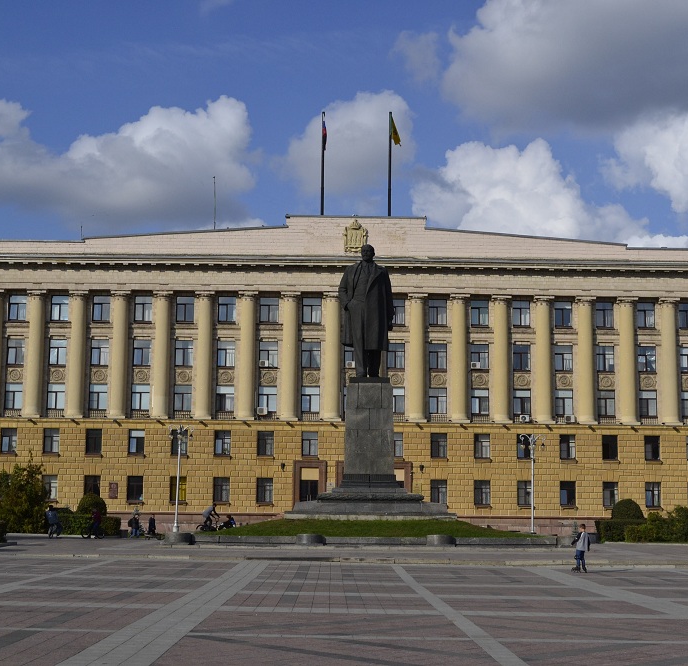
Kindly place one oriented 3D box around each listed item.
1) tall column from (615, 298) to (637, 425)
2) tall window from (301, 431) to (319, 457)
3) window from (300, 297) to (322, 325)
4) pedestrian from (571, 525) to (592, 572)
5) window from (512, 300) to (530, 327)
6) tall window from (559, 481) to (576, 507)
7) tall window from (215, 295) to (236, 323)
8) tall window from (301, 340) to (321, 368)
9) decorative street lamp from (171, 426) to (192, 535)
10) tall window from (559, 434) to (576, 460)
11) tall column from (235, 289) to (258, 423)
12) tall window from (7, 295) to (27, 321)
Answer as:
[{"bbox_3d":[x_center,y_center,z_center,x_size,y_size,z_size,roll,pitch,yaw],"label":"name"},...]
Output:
[{"bbox_3d":[23.567,2.308,96.095,1.470,10.520,1.365,1,-8,-1],"label":"tall column"},{"bbox_3d":[-2.872,9.545,100.144,1.340,2.060,0.250,1,-8,-1],"label":"tall window"},{"bbox_3d":[-2.766,-1.958,101.915,1.651,2.250,0.200,1,-8,-1],"label":"window"},{"bbox_3d":[7.180,6.521,35.300,0.550,1.442,0.450,-1,-9,14],"label":"pedestrian"},{"bbox_3d":[15.670,-1.670,102.752,1.562,2.365,0.250,1,-8,-1],"label":"window"},{"bbox_3d":[18.193,13.062,94.730,1.312,2.007,0.250,1,-8,-1],"label":"tall window"},{"bbox_3d":[-10.154,-2.039,101.824,1.569,2.239,0.200,1,-8,-1],"label":"tall window"},{"bbox_3d":[-2.874,1.927,102.171,1.510,2.260,0.250,1,-8,-1],"label":"tall window"},{"bbox_3d":[-10.483,9.304,74.003,1.586,6.928,1.586,1,-8,-1],"label":"decorative street lamp"},{"bbox_3d":[18.329,9.385,95.339,1.420,2.100,0.250,1,-8,-1],"label":"tall window"},{"bbox_3d":[-7.835,1.829,93.826,1.500,10.374,1.450,1,-8,0],"label":"tall column"},{"bbox_3d":[-27.122,-2.065,97.112,1.520,2.200,0.250,1,-8,-1],"label":"tall window"}]

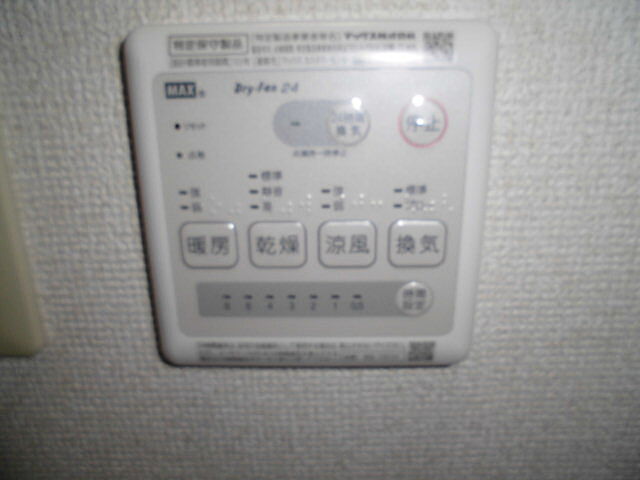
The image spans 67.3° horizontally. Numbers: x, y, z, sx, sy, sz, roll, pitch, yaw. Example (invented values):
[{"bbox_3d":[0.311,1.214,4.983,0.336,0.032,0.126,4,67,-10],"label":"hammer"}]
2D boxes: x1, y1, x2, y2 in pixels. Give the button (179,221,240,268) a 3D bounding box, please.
[{"bbox_3d":[-0.039,0.002,0.169,0.020,0.018,0.002,0,16,1],"label":"button"}]

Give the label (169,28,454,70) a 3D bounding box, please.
[{"bbox_3d":[-0.003,-0.059,0.150,0.090,0.011,0.001,0,16,1],"label":"label"}]

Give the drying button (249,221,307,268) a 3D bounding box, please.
[{"bbox_3d":[-0.015,0.002,0.168,0.020,0.018,0.002,0,16,1],"label":"drying button"}]

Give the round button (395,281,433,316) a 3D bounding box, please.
[{"bbox_3d":[0.034,0.021,0.173,0.014,0.014,0.002,0,16,1],"label":"round button"}]

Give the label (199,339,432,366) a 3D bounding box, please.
[{"bbox_3d":[-0.001,0.042,0.180,0.089,0.009,0.001,0,16,1],"label":"label"}]

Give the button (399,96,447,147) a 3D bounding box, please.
[{"bbox_3d":[0.034,-0.038,0.156,0.016,0.016,0.002,0,16,1],"label":"button"}]

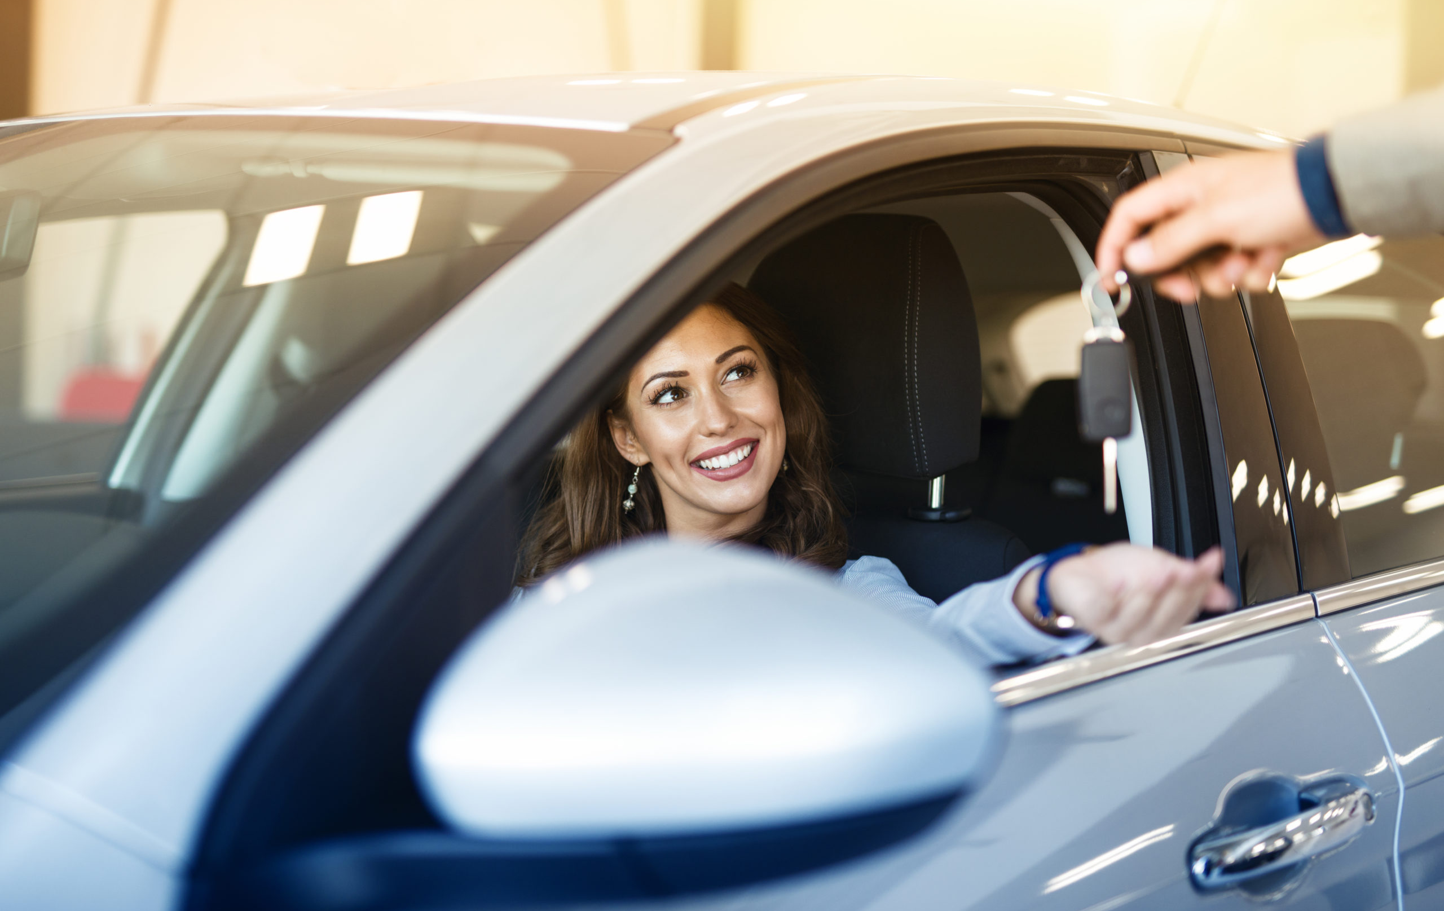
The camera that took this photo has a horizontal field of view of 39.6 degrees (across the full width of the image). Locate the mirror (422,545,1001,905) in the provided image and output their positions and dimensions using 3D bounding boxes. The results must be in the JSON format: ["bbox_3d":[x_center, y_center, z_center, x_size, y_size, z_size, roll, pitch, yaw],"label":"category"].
[{"bbox_3d":[-0.008,0.112,0.900,0.245,0.155,0.130,2,1,36],"label":"mirror"}]

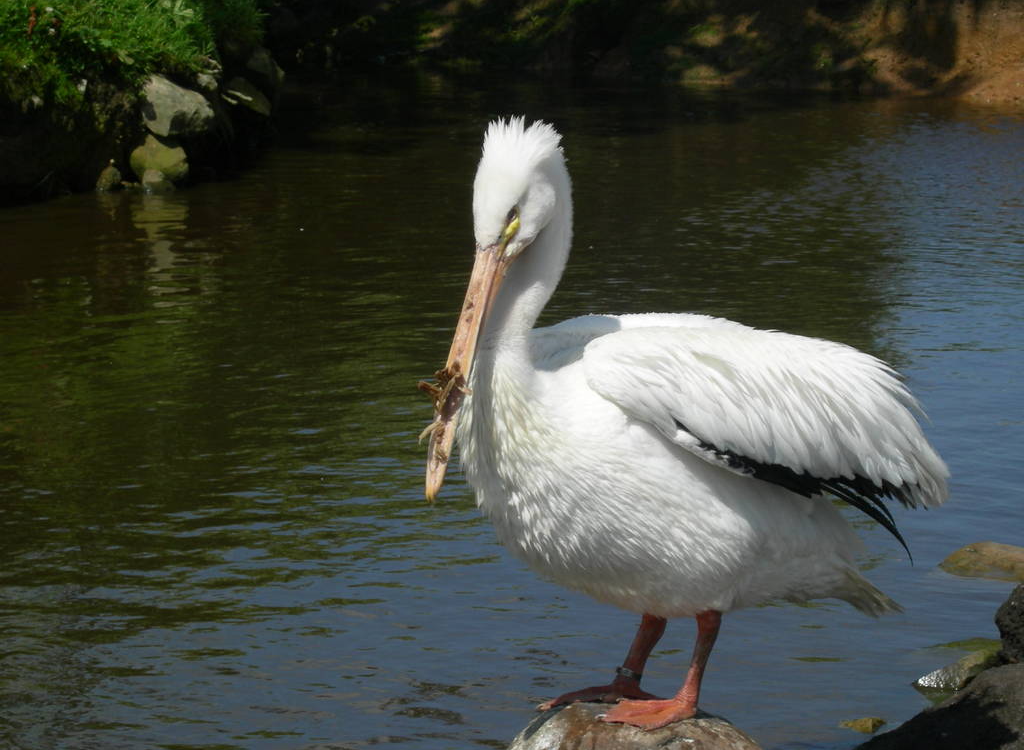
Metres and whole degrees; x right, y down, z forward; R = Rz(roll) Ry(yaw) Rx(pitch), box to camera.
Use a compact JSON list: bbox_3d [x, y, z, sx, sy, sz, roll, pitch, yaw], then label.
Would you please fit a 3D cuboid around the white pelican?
[{"bbox_3d":[0.220,0.062,4.750,0.690,0.770,0.360,-5,11,-30],"label":"white pelican"}]

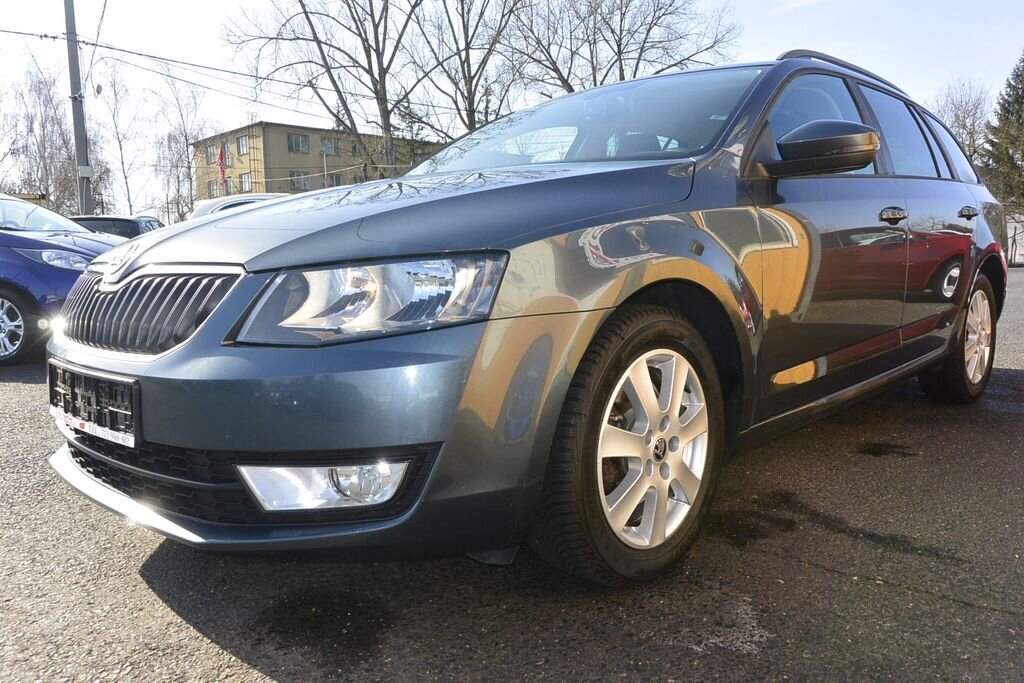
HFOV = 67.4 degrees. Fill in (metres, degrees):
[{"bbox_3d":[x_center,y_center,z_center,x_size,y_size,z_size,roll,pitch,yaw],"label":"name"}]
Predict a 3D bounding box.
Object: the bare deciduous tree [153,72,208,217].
[{"bbox_3d":[-20.452,-10.370,47.387,3.600,12.560,3.600,-4,7,-23],"label":"bare deciduous tree"}]

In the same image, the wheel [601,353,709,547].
[{"bbox_3d":[0.265,0.231,1.745,0.170,0.440,0.440,5,9,43],"label":"wheel"}]

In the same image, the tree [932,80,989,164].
[{"bbox_3d":[23.147,-9.000,39.554,3.400,9.550,3.400,2,7,30],"label":"tree"}]

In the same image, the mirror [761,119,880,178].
[{"bbox_3d":[0.847,-0.522,2.100,0.230,0.165,0.240,5,9,44],"label":"mirror"}]

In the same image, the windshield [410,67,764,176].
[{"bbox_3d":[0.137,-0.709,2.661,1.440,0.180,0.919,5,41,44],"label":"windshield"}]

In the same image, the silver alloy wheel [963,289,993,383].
[{"bbox_3d":[2.131,-0.024,3.656,0.170,0.440,0.440,5,9,44],"label":"silver alloy wheel"}]

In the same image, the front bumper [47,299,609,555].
[{"bbox_3d":[-0.670,0.138,1.905,1.800,0.480,0.700,5,9,44],"label":"front bumper"}]

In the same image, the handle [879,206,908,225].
[{"bbox_3d":[1.280,-0.423,2.583,0.055,0.060,0.220,5,9,44],"label":"handle"}]

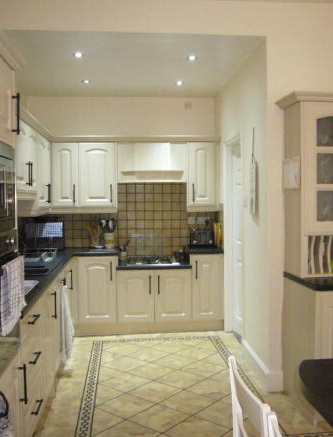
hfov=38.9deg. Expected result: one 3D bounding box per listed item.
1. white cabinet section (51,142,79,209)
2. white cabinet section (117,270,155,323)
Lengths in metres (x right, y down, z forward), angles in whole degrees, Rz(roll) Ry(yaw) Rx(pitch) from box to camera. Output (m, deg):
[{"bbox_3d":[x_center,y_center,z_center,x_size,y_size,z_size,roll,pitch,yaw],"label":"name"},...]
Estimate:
[{"bbox_3d":[-1.131,-0.480,5.368,0.310,0.722,0.330,-1,2,-5],"label":"white cabinet section"},{"bbox_3d":[-0.350,0.826,5.344,0.402,0.571,0.570,-1,2,-5],"label":"white cabinet section"}]

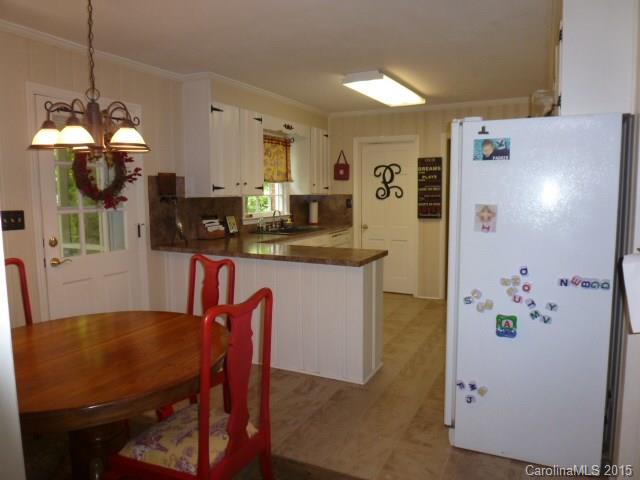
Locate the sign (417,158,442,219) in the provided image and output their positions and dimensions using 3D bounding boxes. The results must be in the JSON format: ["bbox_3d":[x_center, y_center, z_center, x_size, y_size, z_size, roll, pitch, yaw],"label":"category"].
[{"bbox_3d":[1.403,-0.659,5.670,0.307,0.773,0.030,3,7,27],"label":"sign"}]

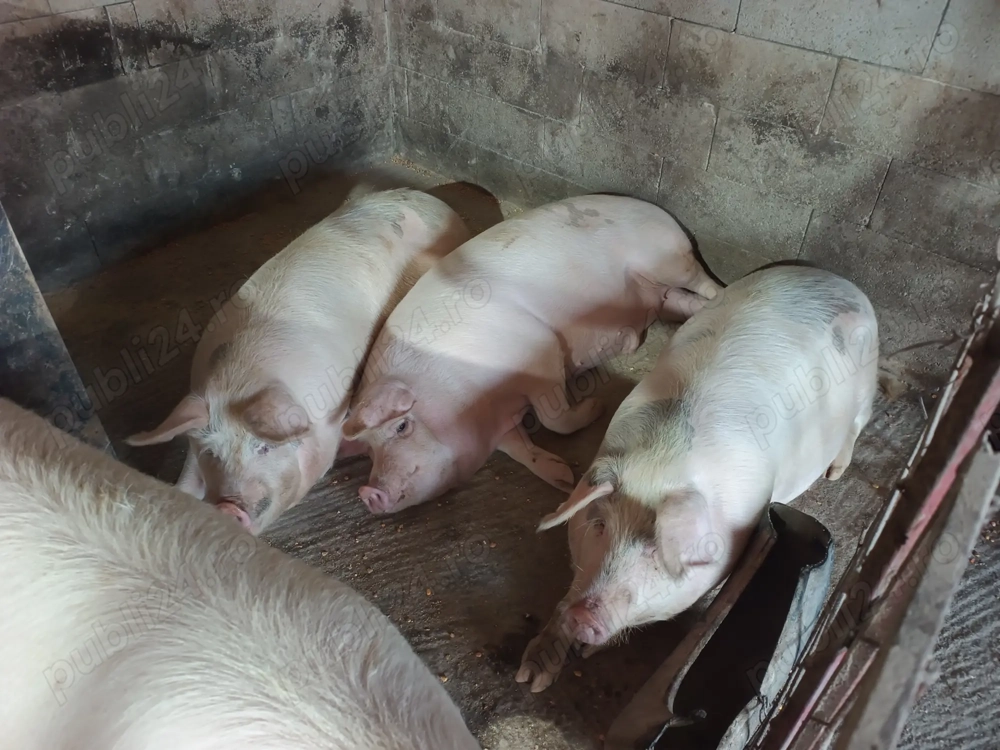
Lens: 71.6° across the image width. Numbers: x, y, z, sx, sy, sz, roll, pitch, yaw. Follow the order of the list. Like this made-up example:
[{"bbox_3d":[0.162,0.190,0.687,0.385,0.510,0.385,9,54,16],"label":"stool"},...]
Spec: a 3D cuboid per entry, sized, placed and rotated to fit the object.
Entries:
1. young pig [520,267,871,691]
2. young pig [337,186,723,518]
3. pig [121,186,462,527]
[{"bbox_3d":[0.562,0.130,1.718,0.480,0.390,1.420,28,47,26],"label":"young pig"},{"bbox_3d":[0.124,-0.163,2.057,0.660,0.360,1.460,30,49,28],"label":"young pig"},{"bbox_3d":[-0.503,-0.179,2.044,0.470,0.370,1.320,15,43,14],"label":"pig"}]

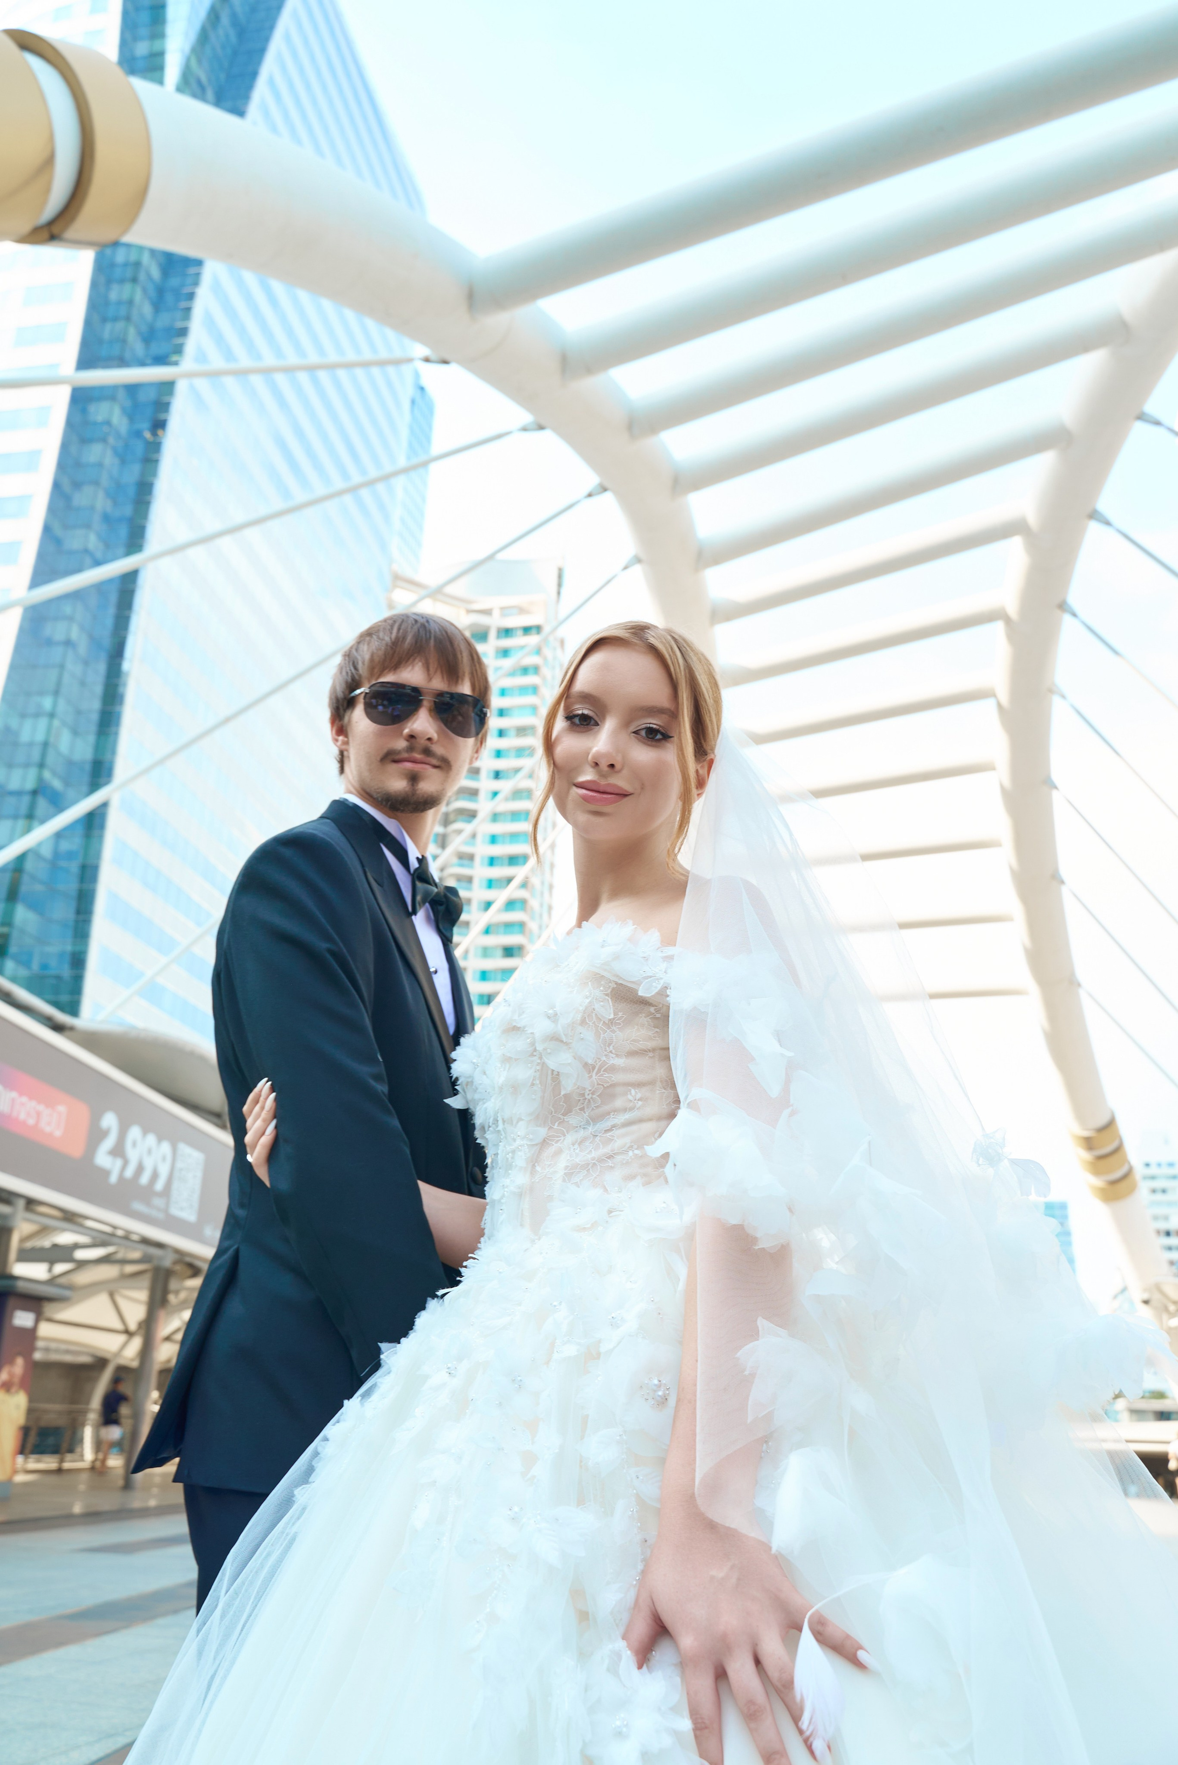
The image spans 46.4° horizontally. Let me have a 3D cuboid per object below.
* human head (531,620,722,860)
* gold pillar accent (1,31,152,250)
[{"bbox_3d":[0.044,-0.143,1.360,0.180,0.235,0.220,6,-7,21],"label":"human head"},{"bbox_3d":[-2.430,-3.060,5.660,0.800,0.800,0.880,27,31,16],"label":"gold pillar accent"}]

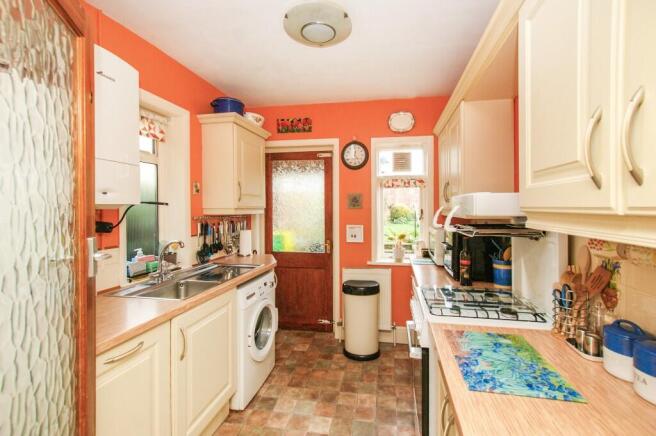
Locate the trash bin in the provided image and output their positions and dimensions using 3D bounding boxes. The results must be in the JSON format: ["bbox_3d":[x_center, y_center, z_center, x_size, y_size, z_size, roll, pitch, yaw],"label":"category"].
[{"bbox_3d":[0.326,0.953,2.608,0.340,0.670,0.340,0,2,9],"label":"trash bin"}]

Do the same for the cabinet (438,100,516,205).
[{"bbox_3d":[1.084,-0.384,2.106,0.300,0.700,0.900,0,2,13],"label":"cabinet"}]

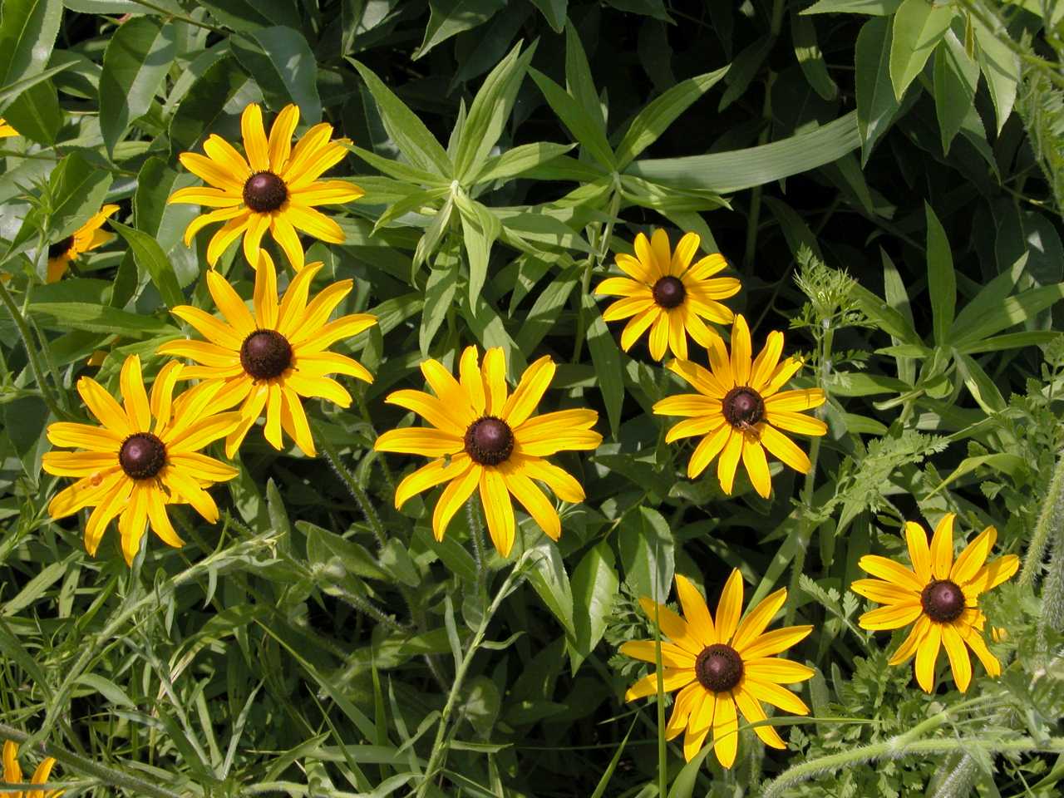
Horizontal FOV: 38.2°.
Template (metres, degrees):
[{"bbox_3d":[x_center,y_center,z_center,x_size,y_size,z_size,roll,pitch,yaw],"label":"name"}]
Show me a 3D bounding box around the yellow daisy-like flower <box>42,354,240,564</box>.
[{"bbox_3d":[-0.142,0.022,0.560,0.072,0.076,0.026,0,-7,-13],"label":"yellow daisy-like flower"}]

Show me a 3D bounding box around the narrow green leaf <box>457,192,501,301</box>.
[{"bbox_3d":[-0.023,-0.060,0.615,0.015,0.044,0.014,-6,0,-2],"label":"narrow green leaf"}]

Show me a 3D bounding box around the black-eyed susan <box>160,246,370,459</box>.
[{"bbox_3d":[-0.098,-0.017,0.570,0.081,0.077,0.026,0,-4,-9],"label":"black-eyed susan"}]

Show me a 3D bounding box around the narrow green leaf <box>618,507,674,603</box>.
[{"bbox_3d":[0.047,0.066,0.618,0.022,0.050,0.012,-9,17,3],"label":"narrow green leaf"}]

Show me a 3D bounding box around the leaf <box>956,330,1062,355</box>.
[{"bbox_3d":[0.205,-0.025,0.660,0.056,0.009,0.011,-9,47,-21],"label":"leaf"}]

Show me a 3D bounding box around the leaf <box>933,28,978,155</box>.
[{"bbox_3d":[0.190,-0.138,0.690,0.019,0.057,0.012,3,0,15],"label":"leaf"}]

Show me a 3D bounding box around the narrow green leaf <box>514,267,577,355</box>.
[{"bbox_3d":[0.007,-0.044,0.738,0.014,0.010,0.065,30,67,14],"label":"narrow green leaf"}]

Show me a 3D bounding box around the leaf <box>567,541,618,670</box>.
[{"bbox_3d":[0.026,0.088,0.652,0.020,0.013,0.060,15,75,-1],"label":"leaf"}]

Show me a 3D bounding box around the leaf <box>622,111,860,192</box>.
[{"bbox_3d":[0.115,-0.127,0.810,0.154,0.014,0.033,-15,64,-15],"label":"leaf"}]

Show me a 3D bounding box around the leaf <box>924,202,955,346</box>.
[{"bbox_3d":[0.201,-0.063,0.760,0.014,0.010,0.078,-2,75,-1],"label":"leaf"}]

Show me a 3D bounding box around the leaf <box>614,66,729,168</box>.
[{"bbox_3d":[0.061,-0.122,0.662,0.015,0.011,0.080,48,64,-4],"label":"leaf"}]

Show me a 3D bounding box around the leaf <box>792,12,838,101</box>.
[{"bbox_3d":[0.162,-0.196,0.870,0.015,0.012,0.063,-13,71,-6],"label":"leaf"}]

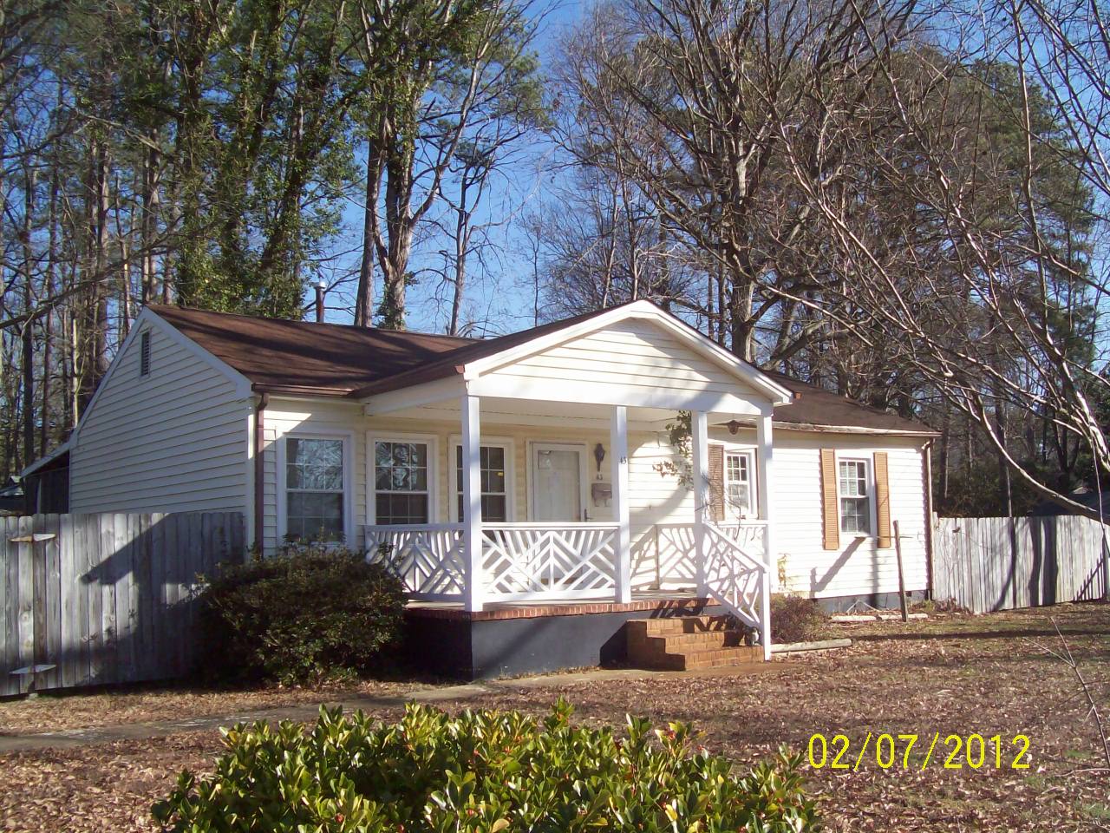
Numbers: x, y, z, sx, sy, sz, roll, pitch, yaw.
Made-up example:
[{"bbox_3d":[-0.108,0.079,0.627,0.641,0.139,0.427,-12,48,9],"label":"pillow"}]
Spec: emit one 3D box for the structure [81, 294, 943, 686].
[{"bbox_3d":[0.091,1.114,19.669,13.483,4.949,10.807,4,-8,-37],"label":"structure"}]

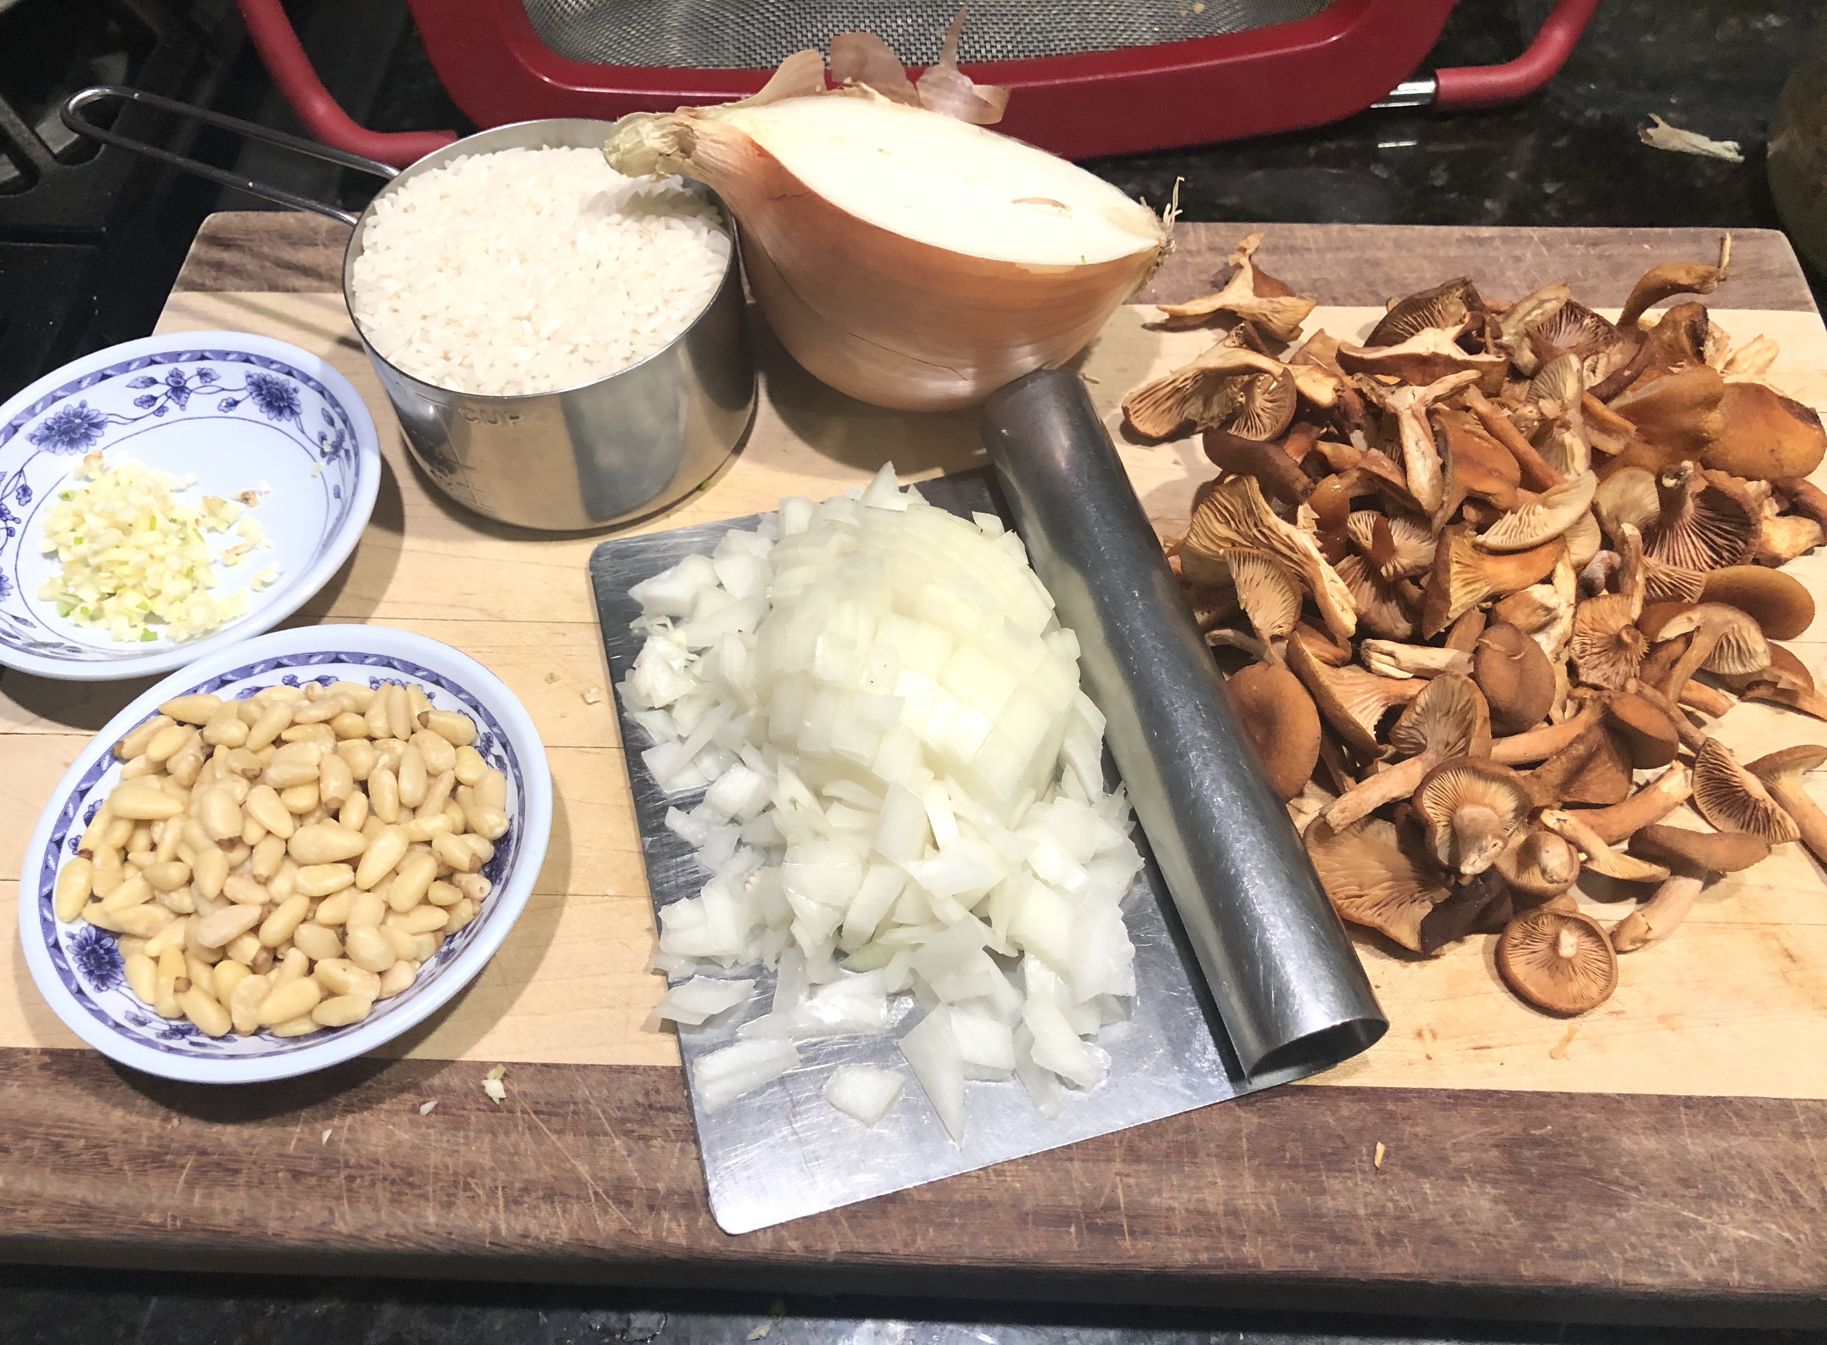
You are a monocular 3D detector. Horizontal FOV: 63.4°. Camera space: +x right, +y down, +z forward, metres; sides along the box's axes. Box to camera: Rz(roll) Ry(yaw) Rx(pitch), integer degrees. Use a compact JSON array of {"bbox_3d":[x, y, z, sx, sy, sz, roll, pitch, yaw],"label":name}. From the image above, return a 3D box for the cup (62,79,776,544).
[{"bbox_3d":[-0.116,-0.092,0.344,0.164,0.045,0.084,20,62,12],"label":"cup"}]

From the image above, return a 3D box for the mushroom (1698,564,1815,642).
[{"bbox_3d":[0.173,-0.015,0.304,0.023,0.011,0.018,15,44,12],"label":"mushroom"}]

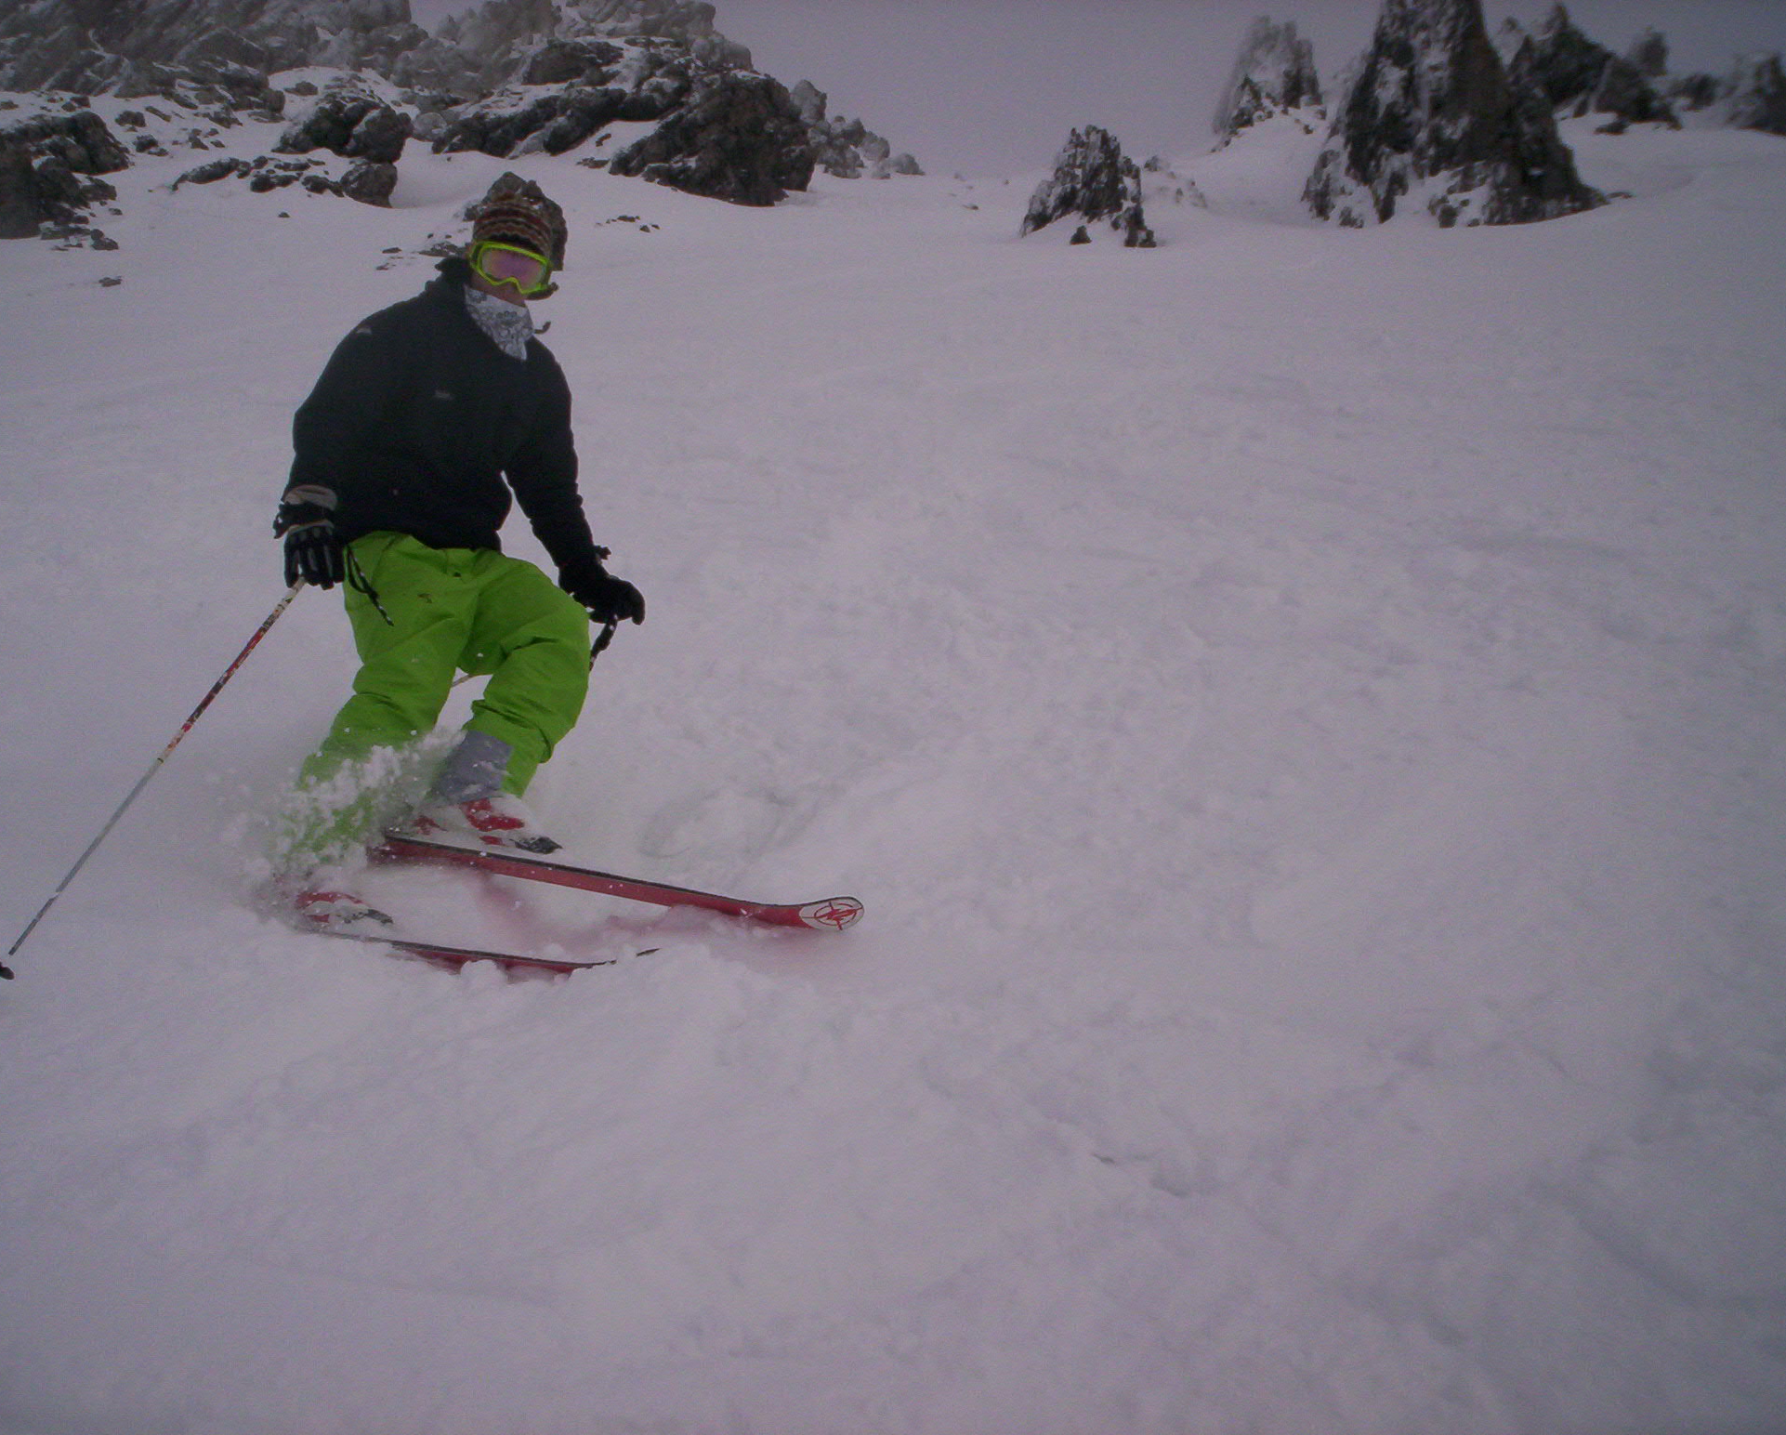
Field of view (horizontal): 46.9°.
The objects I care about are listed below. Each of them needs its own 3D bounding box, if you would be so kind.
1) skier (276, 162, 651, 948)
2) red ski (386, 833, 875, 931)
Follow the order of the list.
[{"bbox_3d":[-0.939,-0.365,4.420,0.740,1.560,0.640,8,-2,-27],"label":"skier"},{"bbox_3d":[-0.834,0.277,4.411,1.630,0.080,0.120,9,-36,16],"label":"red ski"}]

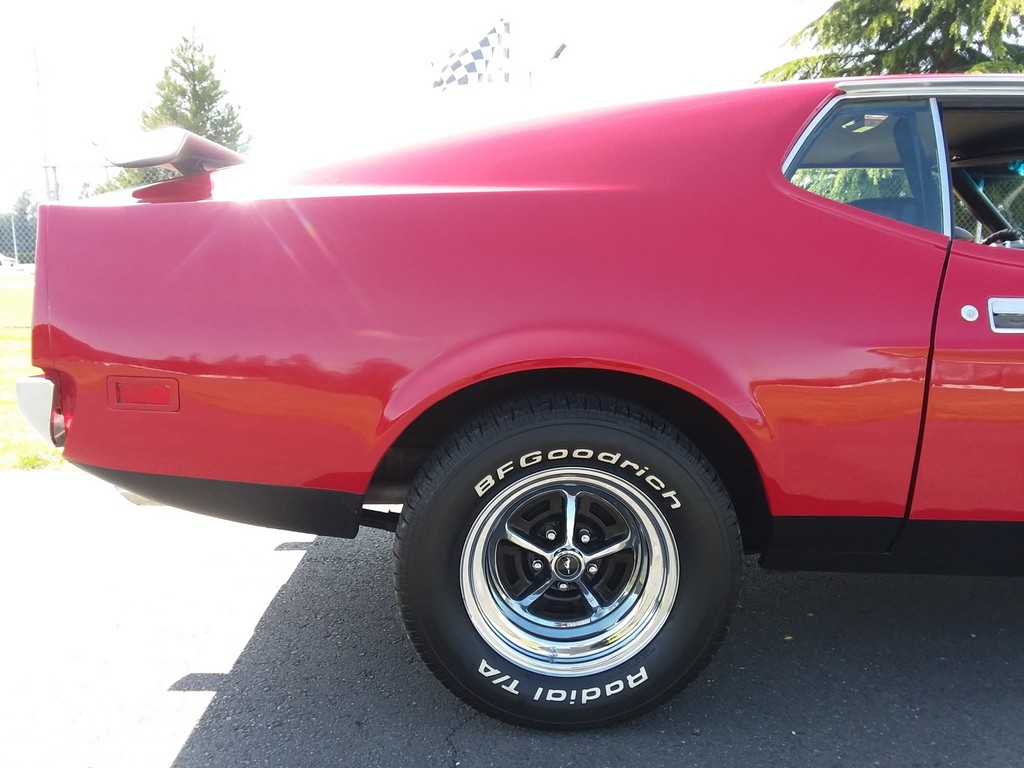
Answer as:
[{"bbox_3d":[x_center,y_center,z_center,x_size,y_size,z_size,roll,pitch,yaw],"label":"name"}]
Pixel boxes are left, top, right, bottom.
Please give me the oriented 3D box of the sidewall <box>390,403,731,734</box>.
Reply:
[{"bbox_3d":[0.106,0.344,1.615,0.680,0.675,0.250,0,9,-2],"label":"sidewall"}]

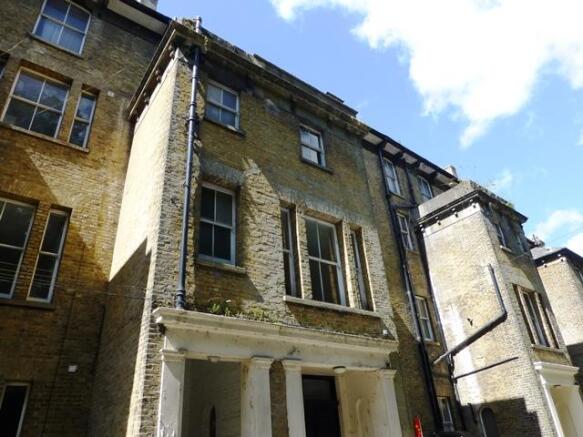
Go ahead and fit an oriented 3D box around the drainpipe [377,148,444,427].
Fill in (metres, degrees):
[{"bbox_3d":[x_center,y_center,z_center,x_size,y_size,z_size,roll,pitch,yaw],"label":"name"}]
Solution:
[{"bbox_3d":[4.662,2.362,16.134,0.160,13.180,0.160,18,-36,-34],"label":"drainpipe"}]

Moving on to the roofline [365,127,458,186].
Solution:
[{"bbox_3d":[6.134,-2.881,20.510,7.400,0.770,0.590,18,-36,-34],"label":"roofline"}]

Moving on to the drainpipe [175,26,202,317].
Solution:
[{"bbox_3d":[-2.077,-1.813,8.403,0.120,7.530,0.120,17,-36,-34],"label":"drainpipe"}]

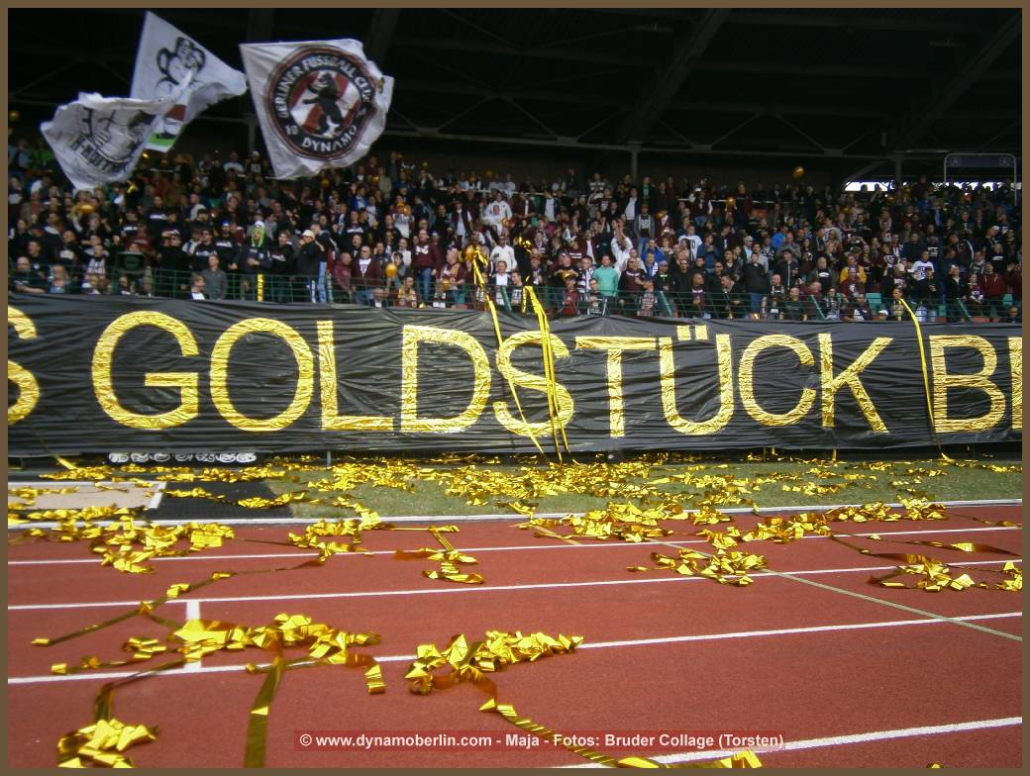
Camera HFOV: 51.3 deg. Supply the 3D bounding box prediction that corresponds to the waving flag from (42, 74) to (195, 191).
[{"bbox_3d":[-6.463,-4.119,17.400,2.300,1.800,0.800,0,0,-17],"label":"waving flag"}]

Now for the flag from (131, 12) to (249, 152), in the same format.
[{"bbox_3d":[-5.445,-5.068,17.800,2.000,2.200,0.700,0,0,-17],"label":"flag"}]

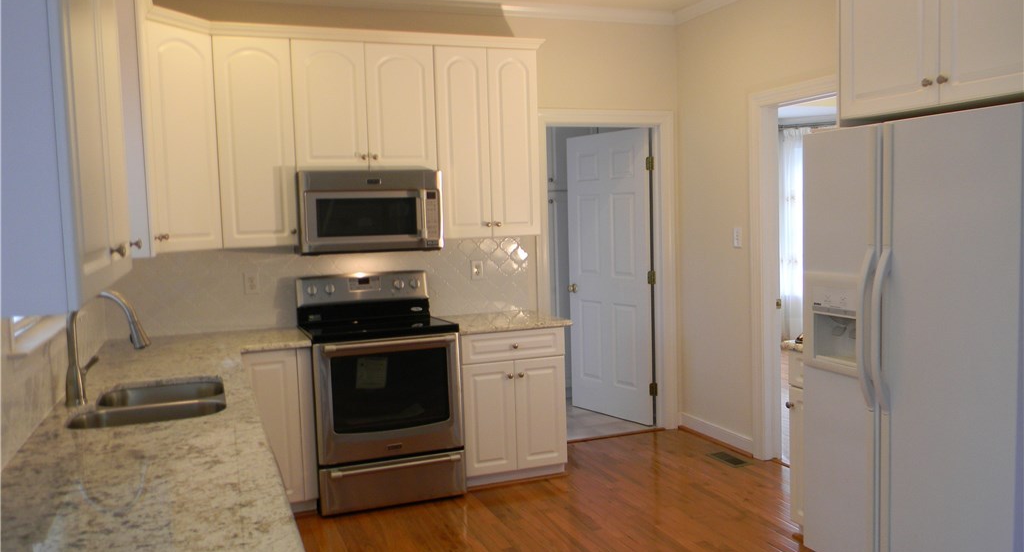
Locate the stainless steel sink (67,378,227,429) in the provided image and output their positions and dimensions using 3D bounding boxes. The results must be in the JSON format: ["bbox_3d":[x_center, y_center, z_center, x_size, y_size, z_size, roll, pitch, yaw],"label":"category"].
[{"bbox_3d":[-1.254,0.555,2.928,0.460,0.200,0.740,-3,5,-20],"label":"stainless steel sink"}]

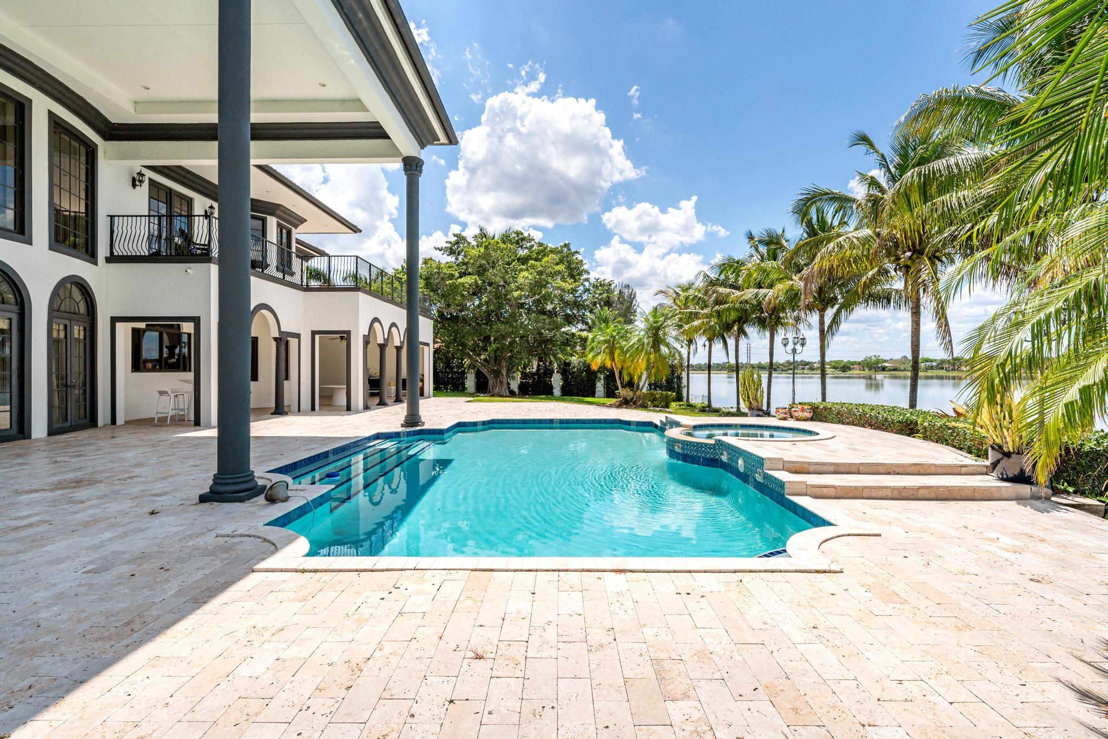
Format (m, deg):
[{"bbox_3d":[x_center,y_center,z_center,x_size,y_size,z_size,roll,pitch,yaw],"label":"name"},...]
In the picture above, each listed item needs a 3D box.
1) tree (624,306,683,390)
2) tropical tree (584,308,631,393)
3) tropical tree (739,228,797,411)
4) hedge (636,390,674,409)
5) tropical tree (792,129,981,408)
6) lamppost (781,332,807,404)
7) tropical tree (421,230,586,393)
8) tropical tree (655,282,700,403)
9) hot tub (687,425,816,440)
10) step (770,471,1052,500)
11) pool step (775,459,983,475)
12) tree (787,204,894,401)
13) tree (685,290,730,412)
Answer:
[{"bbox_3d":[4.120,-0.650,20.400,2.400,3.900,2.300,0,0,1],"label":"tree"},{"bbox_3d":[2.200,-0.650,20.400,1.950,3.900,1.950,0,0,1],"label":"tropical tree"},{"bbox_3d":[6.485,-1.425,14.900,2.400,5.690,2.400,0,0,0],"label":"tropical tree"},{"bbox_3d":[3.882,1.090,18.950,1.500,0.660,1.000,0,0,0],"label":"hedge"},{"bbox_3d":[6.797,-1.661,9.700,4.200,6.160,4.200,0,0,0],"label":"tropical tree"},{"bbox_3d":[6.200,0.210,12.700,0.650,2.300,0.620,0,0,1],"label":"lamppost"},{"bbox_3d":[-2.900,-3.100,26.800,9.700,9.200,9.000,0,0,1],"label":"tropical tree"},{"bbox_3d":[5.487,-1.181,21.300,2.300,5.200,2.300,0,0,0],"label":"tropical tree"},{"bbox_3d":[3.770,1.360,9.500,2.700,0.400,2.700,0,0,0],"label":"hot tub"},{"bbox_3d":[4.120,1.385,5.850,2.820,0.155,0.620,0,0,1],"label":"step"},{"bbox_3d":[4.100,1.240,6.300,2.620,0.150,0.400,0,0,1],"label":"pool step"},{"bbox_3d":[6.945,-1.372,12.400,3.100,5.580,3.100,0,0,0],"label":"tree"},{"bbox_3d":[5.932,-0.869,18.900,2.100,4.580,2.100,0,0,0],"label":"tree"}]

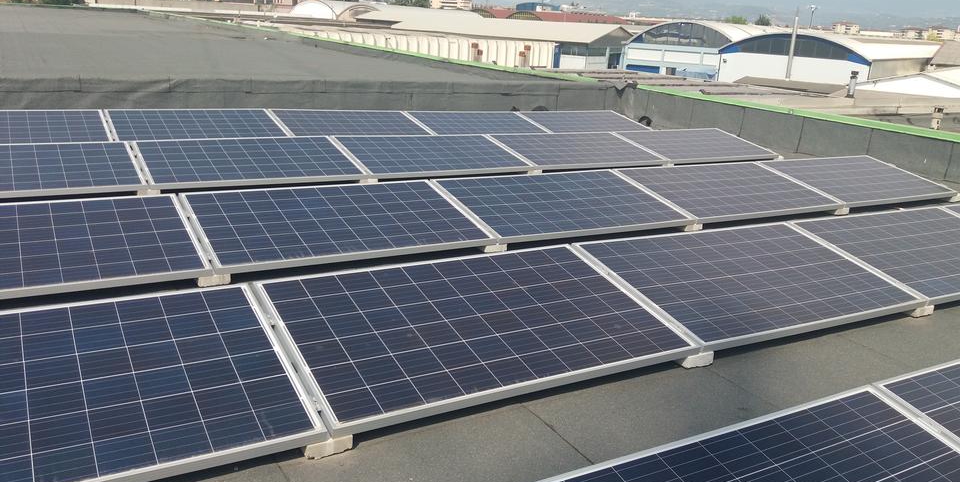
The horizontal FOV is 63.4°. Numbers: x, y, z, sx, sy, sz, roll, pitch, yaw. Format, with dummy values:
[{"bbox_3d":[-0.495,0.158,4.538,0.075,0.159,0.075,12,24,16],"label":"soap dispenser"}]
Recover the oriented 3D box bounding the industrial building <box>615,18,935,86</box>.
[{"bbox_3d":[32.721,-19.685,89.700,28.000,8.879,29.000,15,20,34],"label":"industrial building"}]

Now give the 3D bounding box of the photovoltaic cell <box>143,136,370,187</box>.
[{"bbox_3d":[-1.886,-0.664,6.376,1.650,0.045,0.990,-6,28,-29],"label":"photovoltaic cell"}]

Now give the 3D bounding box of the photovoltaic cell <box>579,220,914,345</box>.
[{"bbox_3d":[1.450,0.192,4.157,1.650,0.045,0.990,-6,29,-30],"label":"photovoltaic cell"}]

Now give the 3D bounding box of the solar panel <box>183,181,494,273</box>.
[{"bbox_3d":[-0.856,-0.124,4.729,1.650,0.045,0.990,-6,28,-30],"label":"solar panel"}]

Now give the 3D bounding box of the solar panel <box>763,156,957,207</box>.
[{"bbox_3d":[3.475,-0.570,7.165,1.650,0.045,0.990,-6,29,-30],"label":"solar panel"}]

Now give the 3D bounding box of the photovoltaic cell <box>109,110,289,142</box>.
[{"bbox_3d":[-2.878,-1.165,7.972,1.650,0.045,0.990,-6,29,-30],"label":"photovoltaic cell"}]

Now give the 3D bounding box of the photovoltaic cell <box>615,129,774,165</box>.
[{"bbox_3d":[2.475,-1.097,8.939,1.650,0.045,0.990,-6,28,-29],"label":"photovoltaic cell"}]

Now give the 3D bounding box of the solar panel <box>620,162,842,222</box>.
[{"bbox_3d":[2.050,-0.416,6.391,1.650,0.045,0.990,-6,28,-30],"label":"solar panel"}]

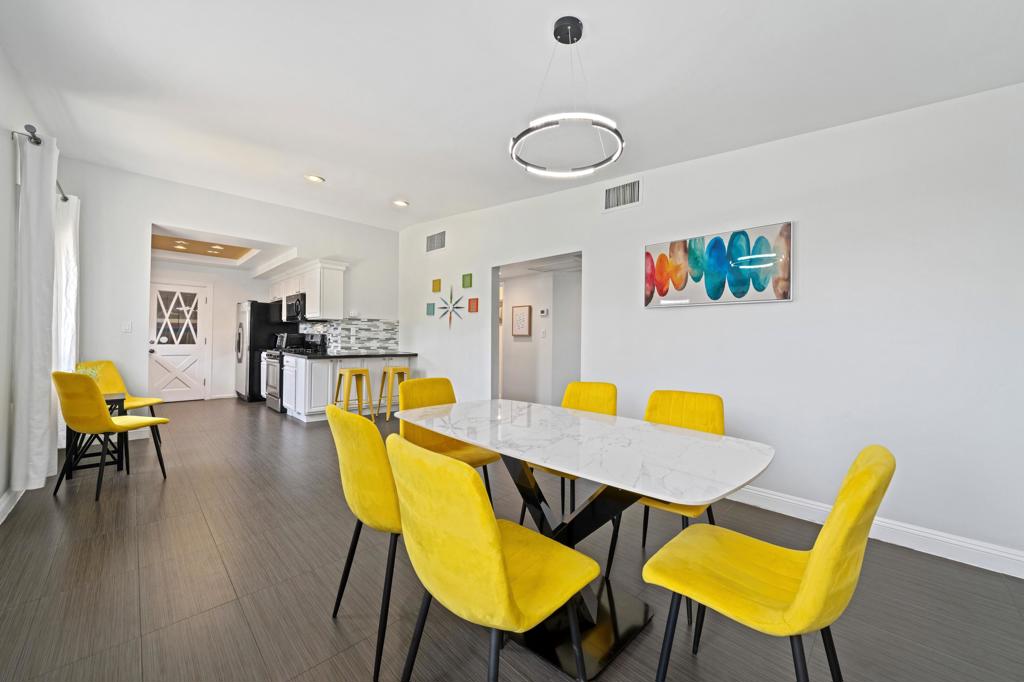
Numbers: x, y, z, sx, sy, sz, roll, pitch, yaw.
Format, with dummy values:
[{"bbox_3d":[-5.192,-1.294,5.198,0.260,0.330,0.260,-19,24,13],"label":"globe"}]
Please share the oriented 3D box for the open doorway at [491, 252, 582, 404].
[{"bbox_3d":[0.253,0.126,4.408,0.130,2.023,1.332,1,0,-44],"label":"open doorway"}]

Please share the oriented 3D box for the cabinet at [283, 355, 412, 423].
[{"bbox_3d":[-2.455,0.649,6.026,1.542,0.904,1.198,1,0,-44],"label":"cabinet"}]

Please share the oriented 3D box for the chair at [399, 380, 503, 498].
[{"bbox_3d":[-0.367,0.692,2.429,0.446,0.870,0.559,1,0,-44],"label":"chair"}]

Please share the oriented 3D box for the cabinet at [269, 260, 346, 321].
[{"bbox_3d":[-3.603,-0.754,6.810,0.373,0.842,2.836,1,0,-44],"label":"cabinet"}]

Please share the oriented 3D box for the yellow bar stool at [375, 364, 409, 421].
[{"bbox_3d":[-1.717,0.747,5.849,0.435,0.729,0.441,1,0,-44],"label":"yellow bar stool"}]

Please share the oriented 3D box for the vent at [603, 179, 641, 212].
[{"bbox_3d":[0.973,-1.303,3.575,0.026,0.232,0.388,1,0,-44],"label":"vent"}]

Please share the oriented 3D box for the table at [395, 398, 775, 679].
[{"bbox_3d":[0.165,0.758,1.778,0.911,0.753,1.650,1,0,-44],"label":"table"}]

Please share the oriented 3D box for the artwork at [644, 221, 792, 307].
[{"bbox_3d":[1.490,-0.531,3.010,0.036,0.541,1.045,1,0,-44],"label":"artwork"}]

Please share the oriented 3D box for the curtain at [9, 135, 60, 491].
[{"bbox_3d":[-3.216,-0.190,2.707,0.164,2.350,0.520,1,0,-44],"label":"curtain"}]

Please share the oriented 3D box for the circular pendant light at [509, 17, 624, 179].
[{"bbox_3d":[0.254,-1.140,1.816,0.515,0.579,0.515,1,0,0],"label":"circular pendant light"}]

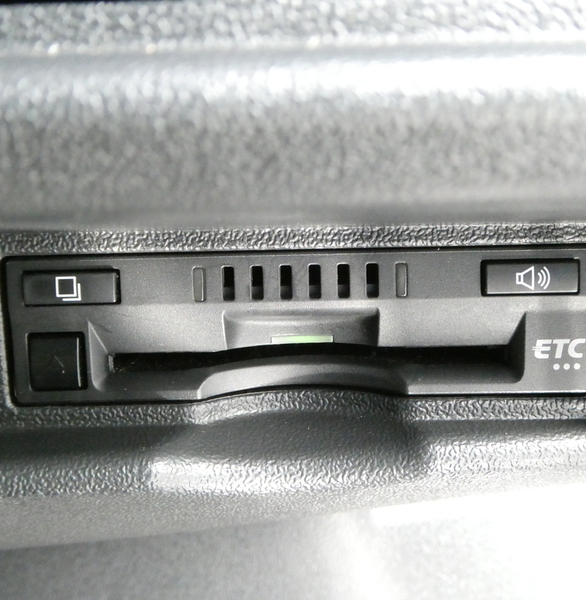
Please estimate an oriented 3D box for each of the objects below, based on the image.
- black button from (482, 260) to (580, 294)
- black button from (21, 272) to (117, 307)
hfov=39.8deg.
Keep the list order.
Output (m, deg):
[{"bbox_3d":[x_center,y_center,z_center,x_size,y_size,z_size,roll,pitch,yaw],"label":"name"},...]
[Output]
[{"bbox_3d":[0.031,-0.003,0.105,0.012,0.004,0.003,-1,7,1],"label":"black button"},{"bbox_3d":[-0.029,-0.002,0.106,0.012,0.004,0.003,-1,7,1],"label":"black button"}]

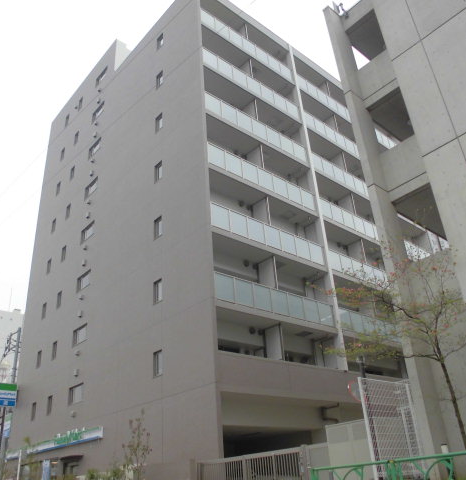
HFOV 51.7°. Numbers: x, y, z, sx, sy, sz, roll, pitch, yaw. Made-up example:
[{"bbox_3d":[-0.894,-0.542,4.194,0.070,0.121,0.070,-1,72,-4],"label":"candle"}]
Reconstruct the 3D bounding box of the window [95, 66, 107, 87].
[{"bbox_3d":[-8.780,-10.731,32.224,0.150,0.818,1.694,19,-35,-37],"label":"window"}]

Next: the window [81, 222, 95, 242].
[{"bbox_3d":[-7.820,-0.381,26.256,0.140,0.835,1.519,19,-36,-37],"label":"window"}]

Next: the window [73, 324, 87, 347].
[{"bbox_3d":[-7.427,4.679,23.534,0.140,0.835,1.519,19,-36,-37],"label":"window"}]

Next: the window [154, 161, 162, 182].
[{"bbox_3d":[-3.403,-3.099,22.291,0.150,0.964,0.730,19,-35,-37],"label":"window"}]

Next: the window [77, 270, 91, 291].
[{"bbox_3d":[-7.822,2.216,25.543,0.150,0.818,1.694,19,-35,-37],"label":"window"}]

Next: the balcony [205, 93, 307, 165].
[{"bbox_3d":[1.302,-5.099,22.796,6.588,1.051,0.090,19,-36,-37],"label":"balcony"}]

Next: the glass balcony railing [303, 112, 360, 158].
[{"bbox_3d":[5.779,-5.610,28.398,5.800,1.228,1.100,19,-36,-37],"label":"glass balcony railing"}]

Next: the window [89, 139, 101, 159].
[{"bbox_3d":[-8.400,-5.591,29.572,0.150,0.847,1.694,19,-35,-37],"label":"window"}]

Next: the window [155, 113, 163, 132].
[{"bbox_3d":[-3.481,-5.550,23.052,0.140,0.907,0.569,19,-36,-37],"label":"window"}]

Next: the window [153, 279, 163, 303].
[{"bbox_3d":[-2.892,2.042,18.968,0.140,0.907,0.569,19,-36,-37],"label":"window"}]

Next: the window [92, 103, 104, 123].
[{"bbox_3d":[-8.589,-8.141,30.888,0.150,0.818,1.694,19,-35,-37],"label":"window"}]

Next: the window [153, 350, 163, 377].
[{"bbox_3d":[-2.695,4.572,17.607,0.140,0.907,0.569,19,-36,-37],"label":"window"}]

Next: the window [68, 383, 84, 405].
[{"bbox_3d":[-7.439,7.394,22.870,0.150,0.818,1.694,19,-35,-37],"label":"window"}]

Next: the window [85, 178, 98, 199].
[{"bbox_3d":[-8.017,-2.912,27.617,0.140,0.835,1.519,19,-36,-37],"label":"window"}]

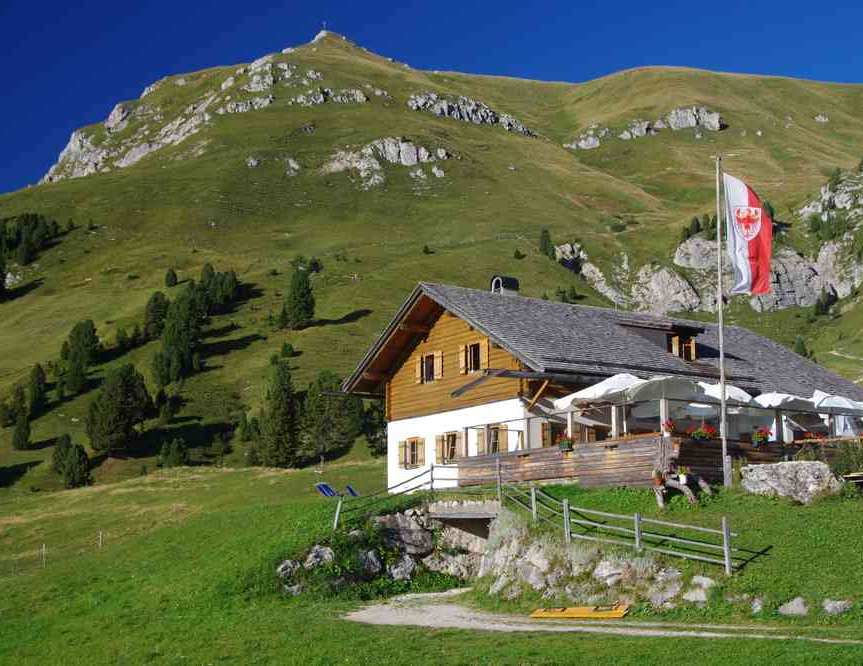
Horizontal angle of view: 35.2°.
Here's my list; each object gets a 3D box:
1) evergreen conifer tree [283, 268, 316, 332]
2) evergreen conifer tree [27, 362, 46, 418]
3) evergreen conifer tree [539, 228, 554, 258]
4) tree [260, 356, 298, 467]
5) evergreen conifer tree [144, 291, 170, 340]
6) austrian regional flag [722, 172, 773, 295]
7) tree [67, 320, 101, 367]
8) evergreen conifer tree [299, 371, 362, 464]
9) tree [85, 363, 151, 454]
[{"bbox_3d":[-20.874,-5.298,215.000,4.602,9.804,4.602,0,-9,0],"label":"evergreen conifer tree"},{"bbox_3d":[-46.484,6.649,160.000,2.283,6.355,2.283,0,-9,0],"label":"evergreen conifer tree"},{"bbox_3d":[27.913,-21.723,330.000,3.767,7.282,3.767,0,-9,0],"label":"evergreen conifer tree"},{"bbox_3d":[-14.067,7.309,125.000,3.567,9.929,3.567,0,-9,0],"label":"tree"},{"bbox_3d":[-41.314,-2.639,205.000,3.803,7.539,3.803,0,-9,0],"label":"evergreen conifer tree"},{"bbox_3d":[8.948,-2.818,38.500,1.416,3.455,0.400,-1,-9,7],"label":"austrian regional flag"},{"bbox_3d":[-47.352,1.429,185.000,4.488,6.259,4.488,0,-9,0],"label":"tree"},{"bbox_3d":[-9.657,8.080,130.000,5.936,8.988,5.936,0,-9,0],"label":"evergreen conifer tree"},{"bbox_3d":[-32.333,7.774,140.000,6.592,9.473,6.592,0,-9,0],"label":"tree"}]

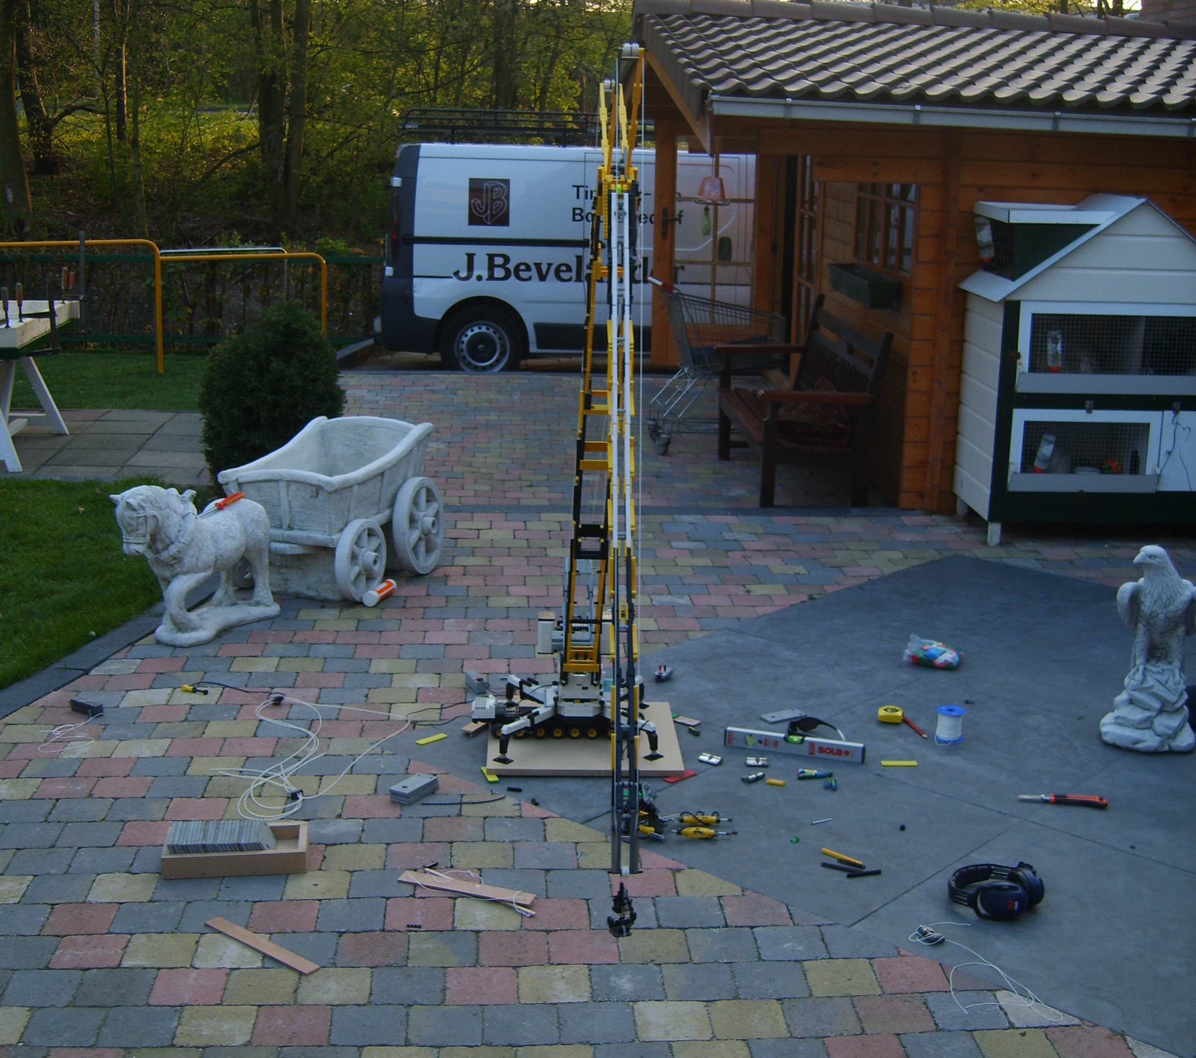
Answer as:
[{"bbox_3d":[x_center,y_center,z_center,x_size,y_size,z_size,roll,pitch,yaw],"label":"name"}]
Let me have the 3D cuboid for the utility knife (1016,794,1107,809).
[{"bbox_3d":[1.220,0.715,4.229,0.229,0.021,0.034,3,15,8],"label":"utility knife"}]

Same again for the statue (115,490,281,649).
[{"bbox_3d":[-1.387,0.066,5.673,0.240,0.560,0.620,9,15,29],"label":"statue"}]

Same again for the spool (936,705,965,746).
[{"bbox_3d":[1.025,0.573,4.722,0.084,0.090,0.084,1,13,0],"label":"spool"}]

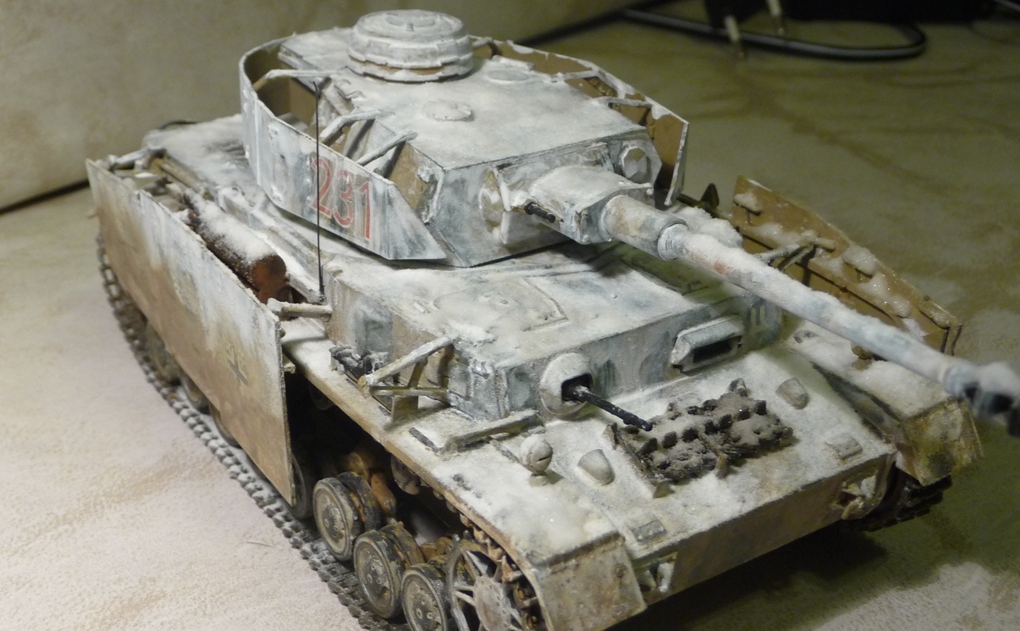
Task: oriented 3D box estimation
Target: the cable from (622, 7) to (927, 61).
[{"bbox_3d":[0.104,-0.110,0.516,0.122,0.006,0.048,2,28,-2],"label":"cable"}]

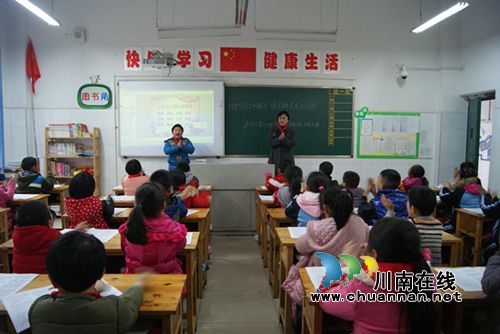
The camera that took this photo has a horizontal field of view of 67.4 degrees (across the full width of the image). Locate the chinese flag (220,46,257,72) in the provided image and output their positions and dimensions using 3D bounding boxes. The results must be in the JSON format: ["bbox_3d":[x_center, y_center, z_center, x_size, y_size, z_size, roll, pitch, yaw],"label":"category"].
[{"bbox_3d":[-0.193,-1.833,6.432,0.610,0.404,0.015,0,6,-3],"label":"chinese flag"}]

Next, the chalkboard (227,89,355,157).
[{"bbox_3d":[0.666,-0.765,6.376,2.190,1.200,0.060,0,5,-3],"label":"chalkboard"}]

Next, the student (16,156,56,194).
[{"bbox_3d":[-2.487,0.422,4.389,0.420,1.096,0.550,1,5,7],"label":"student"}]

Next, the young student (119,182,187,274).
[{"bbox_3d":[-0.573,0.647,2.277,0.420,1.113,0.560,0,6,-3],"label":"young student"}]

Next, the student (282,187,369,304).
[{"bbox_3d":[0.451,0.657,2.369,0.460,1.077,0.580,-1,6,-11],"label":"student"}]

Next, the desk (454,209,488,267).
[{"bbox_3d":[2.556,0.736,3.447,1.200,0.670,0.410,0,5,-3],"label":"desk"}]

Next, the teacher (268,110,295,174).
[{"bbox_3d":[0.510,-0.100,6.101,0.460,1.605,0.340,0,6,-3],"label":"teacher"}]

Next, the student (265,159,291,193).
[{"bbox_3d":[0.343,0.445,4.556,0.420,1.077,0.520,-1,6,-11],"label":"student"}]

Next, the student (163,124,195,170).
[{"bbox_3d":[-1.038,0.102,5.582,0.450,1.460,0.320,-1,5,-7],"label":"student"}]

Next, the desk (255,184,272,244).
[{"bbox_3d":[0.690,0.600,4.870,1.200,0.670,0.410,0,5,-3],"label":"desk"}]

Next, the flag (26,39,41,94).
[{"bbox_3d":[-3.400,-1.578,5.892,0.240,0.950,0.200,0,5,-3],"label":"flag"}]

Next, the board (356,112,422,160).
[{"bbox_3d":[2.403,-0.533,6.510,1.020,0.770,0.030,0,5,-3],"label":"board"}]

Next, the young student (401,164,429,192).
[{"bbox_3d":[1.966,0.472,4.590,0.400,1.017,0.520,0,6,-3],"label":"young student"}]

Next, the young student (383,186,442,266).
[{"bbox_3d":[0.997,0.652,2.406,0.420,1.079,0.560,-2,6,-18],"label":"young student"}]

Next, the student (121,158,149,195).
[{"bbox_3d":[-1.352,0.446,4.472,0.380,1.089,0.520,0,6,2],"label":"student"}]

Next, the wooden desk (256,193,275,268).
[{"bbox_3d":[0.724,0.671,4.104,1.200,0.670,0.410,0,5,-3],"label":"wooden desk"}]

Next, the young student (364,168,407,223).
[{"bbox_3d":[1.112,0.548,3.202,0.420,1.082,0.550,-1,5,-15],"label":"young student"}]

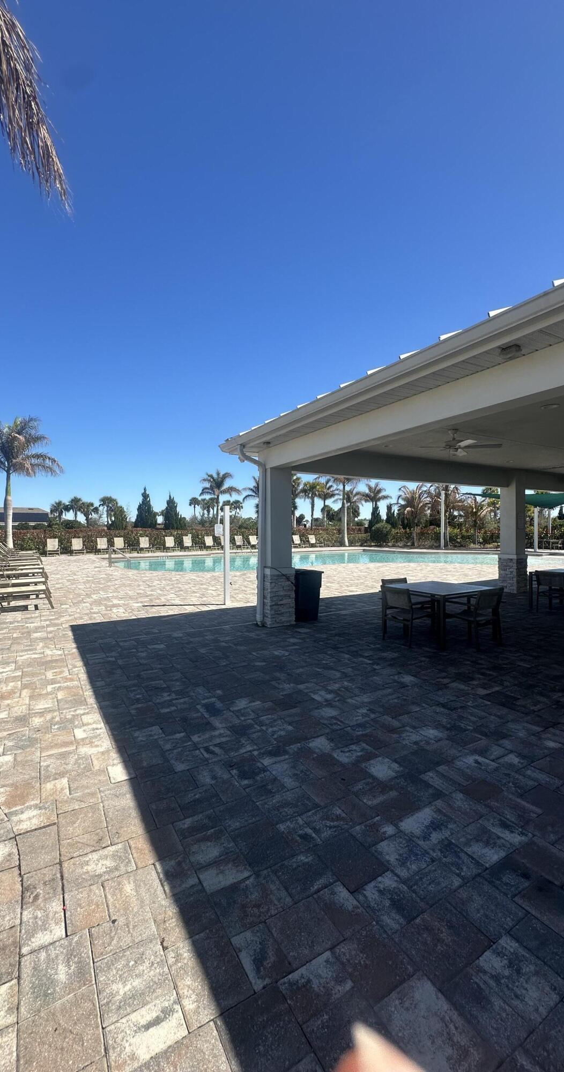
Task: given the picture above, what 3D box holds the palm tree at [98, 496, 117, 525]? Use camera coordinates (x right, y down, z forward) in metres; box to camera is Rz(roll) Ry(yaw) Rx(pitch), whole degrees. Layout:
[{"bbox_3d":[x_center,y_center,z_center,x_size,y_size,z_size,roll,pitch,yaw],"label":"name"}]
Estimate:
[{"bbox_3d":[-28.057,-2.742,70.000,3.200,7.360,3.200,0,1,0],"label":"palm tree"}]

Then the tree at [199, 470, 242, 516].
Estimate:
[{"bbox_3d":[-8.116,-3.745,57.034,5.500,9.796,5.500,0,0,0],"label":"tree"}]

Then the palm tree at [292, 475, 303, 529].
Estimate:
[{"bbox_3d":[1.652,-3.689,57.000,2.900,9.250,2.900,0,1,0],"label":"palm tree"}]

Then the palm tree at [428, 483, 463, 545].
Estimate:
[{"bbox_3d":[14.878,-2.064,39.000,3.500,6.190,3.500,0,1,0],"label":"palm tree"}]

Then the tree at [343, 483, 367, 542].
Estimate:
[{"bbox_3d":[6.822,-2.655,46.026,5.200,7.575,5.200,0,0,0],"label":"tree"}]

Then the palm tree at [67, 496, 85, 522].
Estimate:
[{"bbox_3d":[-33.170,-2.599,70.027,2.800,7.648,2.800,0,0,0],"label":"palm tree"}]

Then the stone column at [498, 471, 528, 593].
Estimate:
[{"bbox_3d":[5.900,-0.091,11.094,0.490,3.100,0.490,-1,0,-30],"label":"stone column"}]

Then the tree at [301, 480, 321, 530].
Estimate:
[{"bbox_3d":[3.833,-2.920,54.028,3.000,8.033,3.000,0,0,0],"label":"tree"}]

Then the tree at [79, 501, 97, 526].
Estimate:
[{"bbox_3d":[-31.234,-2.294,70.000,3.100,6.500,3.100,0,1,0],"label":"tree"}]

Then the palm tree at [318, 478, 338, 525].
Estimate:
[{"bbox_3d":[6.407,-3.704,62.000,3.700,9.120,3.700,0,1,0],"label":"palm tree"}]

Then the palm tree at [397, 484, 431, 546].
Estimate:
[{"bbox_3d":[12.400,-1.987,40.500,3.450,5.960,3.450,0,1,0],"label":"palm tree"}]

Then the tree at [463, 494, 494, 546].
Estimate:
[{"bbox_3d":[19.287,-1.627,43.019,3.400,5.301,3.400,0,0,0],"label":"tree"}]

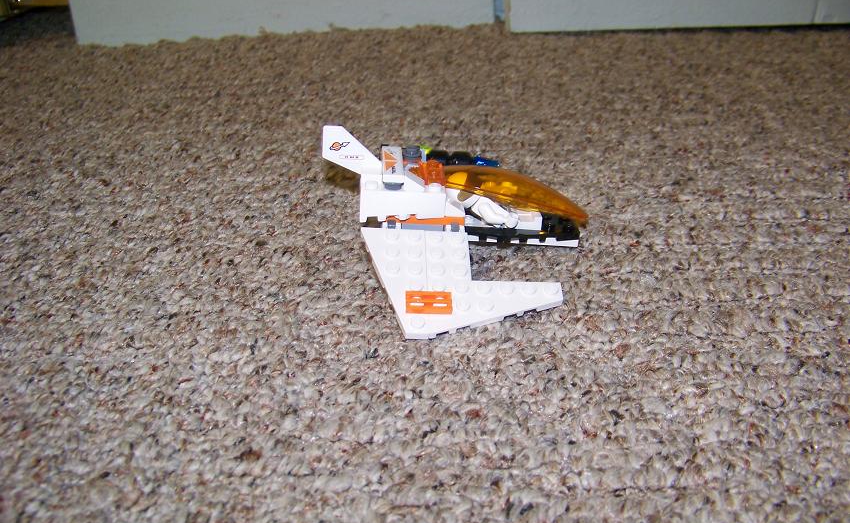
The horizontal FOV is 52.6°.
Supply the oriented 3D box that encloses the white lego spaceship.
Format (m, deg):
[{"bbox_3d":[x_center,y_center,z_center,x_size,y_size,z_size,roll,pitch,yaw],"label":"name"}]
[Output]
[{"bbox_3d":[0.013,-0.027,0.339,0.106,0.051,0.135,2,28,-4],"label":"white lego spaceship"}]

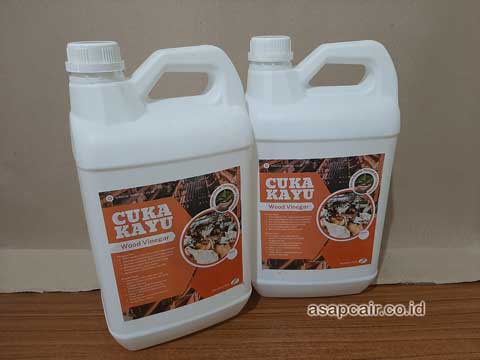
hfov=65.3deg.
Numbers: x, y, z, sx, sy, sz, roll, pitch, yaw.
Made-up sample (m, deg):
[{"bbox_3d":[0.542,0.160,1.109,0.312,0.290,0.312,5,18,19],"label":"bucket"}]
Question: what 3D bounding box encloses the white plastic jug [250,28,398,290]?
[{"bbox_3d":[0.095,-0.013,0.482,0.182,0.323,0.115,-2,22,-2],"label":"white plastic jug"}]

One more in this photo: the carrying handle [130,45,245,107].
[{"bbox_3d":[-0.053,-0.109,0.390,0.121,0.059,0.032,-11,24,-22],"label":"carrying handle"}]

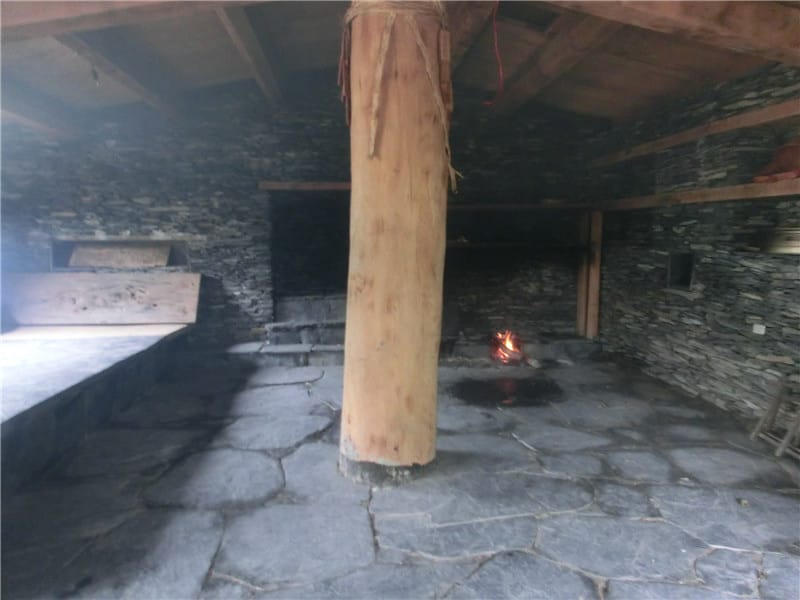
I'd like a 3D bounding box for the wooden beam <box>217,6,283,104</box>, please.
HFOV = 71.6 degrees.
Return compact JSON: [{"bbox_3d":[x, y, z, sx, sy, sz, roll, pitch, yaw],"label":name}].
[{"bbox_3d":[-1.270,-2.064,4.630,0.147,0.203,2.688,0,7,-6],"label":"wooden beam"}]

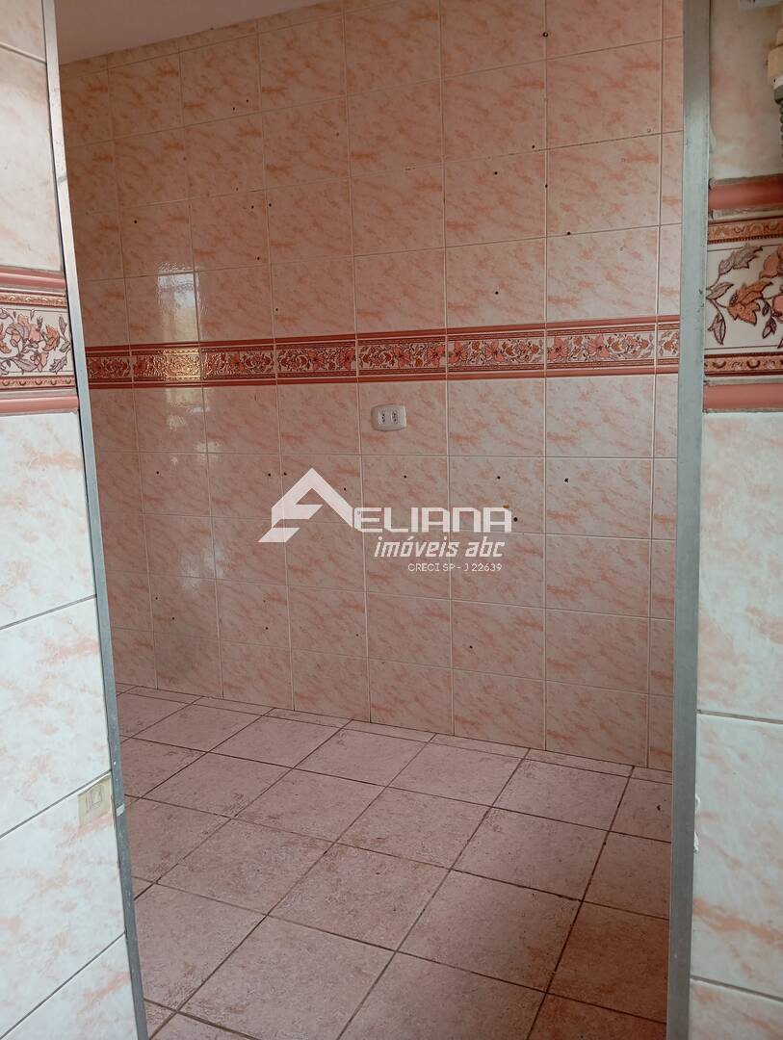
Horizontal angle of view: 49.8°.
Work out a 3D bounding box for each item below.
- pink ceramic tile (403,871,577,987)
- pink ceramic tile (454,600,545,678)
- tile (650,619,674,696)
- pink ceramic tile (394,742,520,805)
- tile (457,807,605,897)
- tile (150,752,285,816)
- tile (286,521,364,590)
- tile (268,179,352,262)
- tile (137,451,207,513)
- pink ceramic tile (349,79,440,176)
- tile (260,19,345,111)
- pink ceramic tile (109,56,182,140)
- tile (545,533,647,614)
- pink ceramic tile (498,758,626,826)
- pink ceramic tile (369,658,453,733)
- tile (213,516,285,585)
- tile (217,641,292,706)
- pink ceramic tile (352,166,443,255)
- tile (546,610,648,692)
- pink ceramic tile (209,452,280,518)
[{"bbox_3d":[0.242,0.964,1.998,0.341,0.010,0.340,3,11,25],"label":"pink ceramic tile"},{"bbox_3d":[0.360,0.404,2.840,0.325,0.244,0.010,3,11,25],"label":"pink ceramic tile"},{"bbox_3d":[0.968,0.437,2.596,0.330,0.248,0.010,3,11,25],"label":"tile"},{"bbox_3d":[0.215,0.824,2.730,0.338,0.010,0.338,3,11,25],"label":"pink ceramic tile"},{"bbox_3d":[0.379,0.886,2.256,0.336,0.010,0.335,3,11,25],"label":"tile"},{"bbox_3d":[-0.557,0.861,2.736,0.341,0.010,0.340,3,11,25],"label":"tile"},{"bbox_3d":[-0.246,0.134,3.119,0.330,0.249,0.010,3,11,25],"label":"tile"},{"bbox_3d":[-0.278,-1.015,2.873,0.325,0.248,0.010,3,11,25],"label":"tile"},{"bbox_3d":[-0.846,-0.142,3.301,0.325,0.244,0.010,3,11,25],"label":"tile"},{"bbox_3d":[0.012,-1.255,2.719,0.330,0.250,0.010,3,11,24],"label":"pink ceramic tile"},{"bbox_3d":[-0.299,-1.536,2.849,0.332,0.248,0.010,3,11,25],"label":"tile"},{"bbox_3d":[-0.900,-1.550,3.095,0.329,0.248,0.010,3,11,25],"label":"pink ceramic tile"},{"bbox_3d":[0.666,0.178,2.722,0.332,0.249,0.010,3,11,25],"label":"tile"},{"bbox_3d":[0.527,0.840,2.588,0.339,0.010,0.339,3,11,25],"label":"pink ceramic tile"},{"bbox_3d":[0.070,0.641,3.054,0.329,0.245,0.010,3,11,25],"label":"pink ceramic tile"},{"bbox_3d":[-0.549,0.119,3.257,0.330,0.249,0.010,3,11,25],"label":"tile"},{"bbox_3d":[-0.534,0.614,3.340,0.331,0.251,0.010,3,11,25],"label":"tile"},{"bbox_3d":[0.020,-1.011,2.767,0.329,0.248,0.010,3,11,25],"label":"pink ceramic tile"},{"bbox_3d":[0.667,0.422,2.734,0.330,0.248,0.010,3,11,25],"label":"tile"},{"bbox_3d":[-0.556,-0.129,3.214,0.330,0.249,0.010,3,11,25],"label":"pink ceramic tile"}]

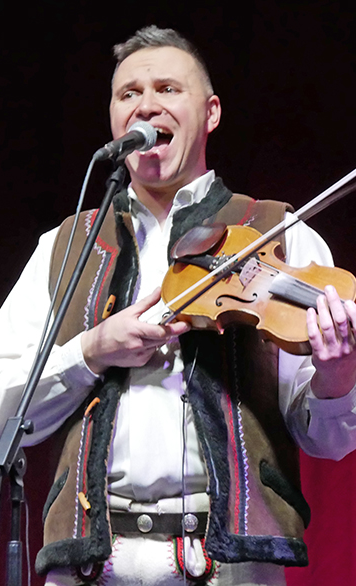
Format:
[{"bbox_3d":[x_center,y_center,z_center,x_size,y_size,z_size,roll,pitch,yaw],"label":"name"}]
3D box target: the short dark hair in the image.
[{"bbox_3d":[-0.024,-0.376,6.070,0.168,0.150,0.200,-2,-12,22],"label":"short dark hair"}]

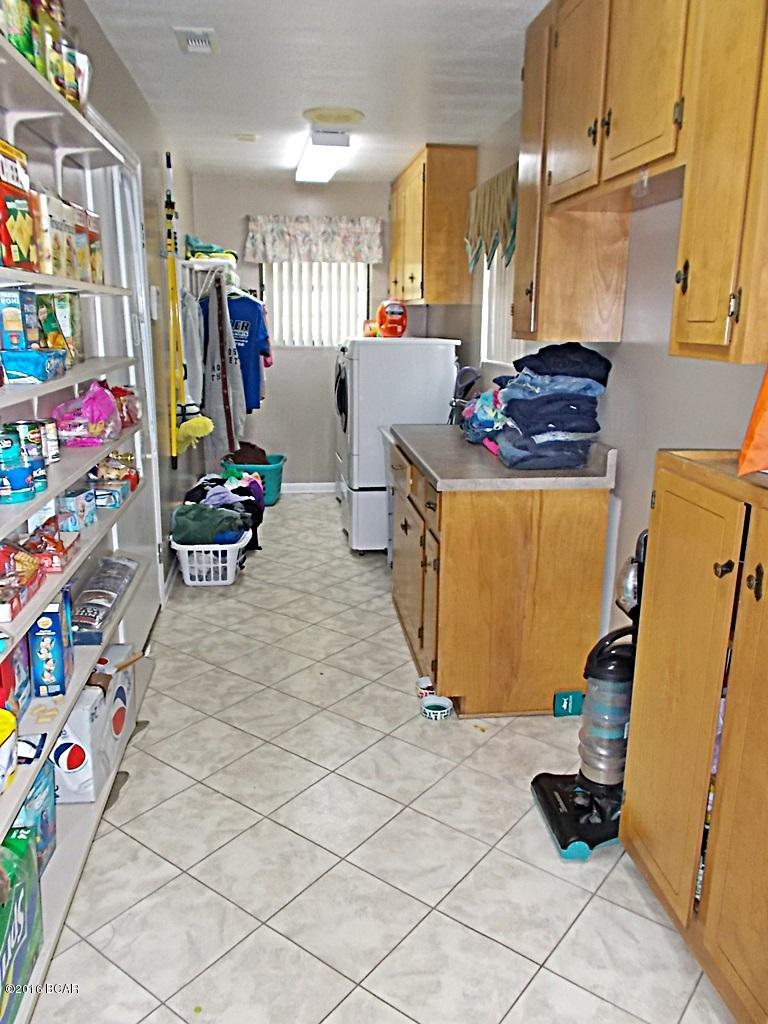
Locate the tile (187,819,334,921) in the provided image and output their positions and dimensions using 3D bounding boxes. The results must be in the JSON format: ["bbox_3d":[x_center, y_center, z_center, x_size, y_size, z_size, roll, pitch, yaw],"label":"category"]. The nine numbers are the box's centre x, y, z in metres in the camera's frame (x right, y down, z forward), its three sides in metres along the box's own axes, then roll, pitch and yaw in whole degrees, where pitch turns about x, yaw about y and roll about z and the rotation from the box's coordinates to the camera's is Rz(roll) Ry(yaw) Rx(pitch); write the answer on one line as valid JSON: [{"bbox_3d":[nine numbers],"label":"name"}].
[{"bbox_3d":[-0.327,0.978,2.123,0.302,0.010,0.302,11,17,36],"label":"tile"}]

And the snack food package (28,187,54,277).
[{"bbox_3d":[-0.776,-0.613,1.703,0.050,0.185,0.118,-1,14,-8],"label":"snack food package"}]

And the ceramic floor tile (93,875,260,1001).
[{"bbox_3d":[-0.513,1.035,1.890,0.303,0.010,0.303,11,17,36],"label":"ceramic floor tile"}]

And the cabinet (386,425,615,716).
[{"bbox_3d":[0.417,0.146,3.483,0.645,0.950,1.430,-1,14,-6],"label":"cabinet"}]

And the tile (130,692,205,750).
[{"bbox_3d":[-0.868,0.783,2.894,0.302,0.010,0.302,11,17,36],"label":"tile"}]

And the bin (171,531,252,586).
[{"bbox_3d":[-0.998,0.244,4.541,0.430,0.260,0.570,-1,14,-8],"label":"bin"}]

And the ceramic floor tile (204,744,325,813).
[{"bbox_3d":[-0.385,0.881,2.545,0.305,0.012,0.305,11,17,36],"label":"ceramic floor tile"}]

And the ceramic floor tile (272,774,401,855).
[{"bbox_3d":[-0.143,0.923,2.359,0.302,0.010,0.302,11,17,36],"label":"ceramic floor tile"}]

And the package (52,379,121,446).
[{"bbox_3d":[-0.852,-0.283,2.228,0.150,0.180,0.200,-1,14,-8],"label":"package"}]

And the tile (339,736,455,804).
[{"bbox_3d":[0.044,0.871,2.602,0.305,0.012,0.305,11,17,36],"label":"tile"}]

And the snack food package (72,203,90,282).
[{"bbox_3d":[-0.919,-0.782,2.264,0.060,0.218,0.177,-1,14,-8],"label":"snack food package"}]

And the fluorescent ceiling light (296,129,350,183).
[{"bbox_3d":[-0.422,-2.373,5.142,0.220,0.105,1.200,-2,14,-10],"label":"fluorescent ceiling light"}]

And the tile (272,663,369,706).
[{"bbox_3d":[-0.258,0.720,3.186,0.302,0.010,0.302,11,17,36],"label":"tile"}]

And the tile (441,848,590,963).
[{"bbox_3d":[0.345,1.020,2.006,0.305,0.012,0.305,11,17,36],"label":"tile"}]

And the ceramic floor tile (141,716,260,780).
[{"bbox_3d":[-0.629,0.835,2.725,0.305,0.012,0.305,11,17,36],"label":"ceramic floor tile"}]

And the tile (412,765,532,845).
[{"bbox_3d":[0.280,0.902,2.377,0.296,0.010,0.296,11,17,36],"label":"tile"}]

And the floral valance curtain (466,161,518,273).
[{"bbox_3d":[0.595,-1.487,3.954,0.100,0.460,1.100,-1,14,-7],"label":"floral valance curtain"}]

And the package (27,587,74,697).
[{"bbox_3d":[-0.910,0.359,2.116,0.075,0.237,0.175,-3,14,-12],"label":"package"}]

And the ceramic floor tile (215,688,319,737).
[{"bbox_3d":[-0.444,0.776,2.956,0.303,0.010,0.303,11,17,36],"label":"ceramic floor tile"}]

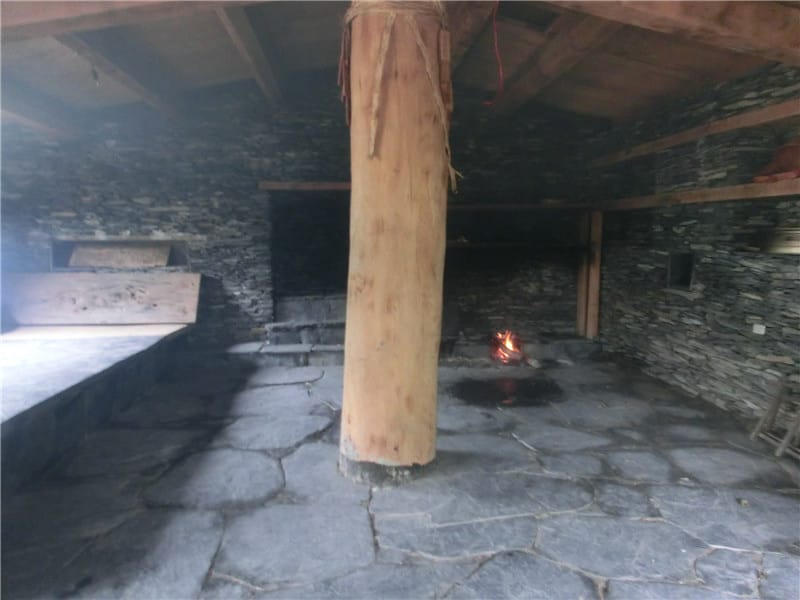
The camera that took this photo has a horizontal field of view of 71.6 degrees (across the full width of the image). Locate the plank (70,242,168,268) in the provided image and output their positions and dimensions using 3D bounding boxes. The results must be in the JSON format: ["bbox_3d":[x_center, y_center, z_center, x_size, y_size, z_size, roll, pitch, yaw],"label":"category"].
[{"bbox_3d":[-3.039,-0.461,6.064,1.001,0.295,0.042,0,-24,-6],"label":"plank"}]

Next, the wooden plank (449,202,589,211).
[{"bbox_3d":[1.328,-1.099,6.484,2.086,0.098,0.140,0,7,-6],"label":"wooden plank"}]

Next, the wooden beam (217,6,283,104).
[{"bbox_3d":[-1.270,-2.064,4.630,0.147,0.203,2.688,0,7,-6],"label":"wooden beam"}]

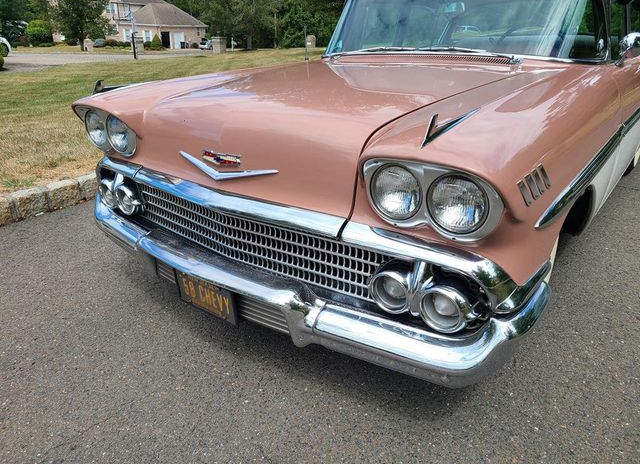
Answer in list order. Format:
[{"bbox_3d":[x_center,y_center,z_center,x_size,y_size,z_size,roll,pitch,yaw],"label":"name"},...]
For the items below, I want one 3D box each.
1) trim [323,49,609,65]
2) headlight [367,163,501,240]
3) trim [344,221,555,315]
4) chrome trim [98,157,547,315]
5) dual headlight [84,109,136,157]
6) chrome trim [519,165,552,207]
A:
[{"bbox_3d":[0.553,-0.905,2.471,1.620,0.058,0.320,17,28,35],"label":"trim"},{"bbox_3d":[0.258,-0.071,1.155,0.376,0.170,0.093,17,28,35],"label":"headlight"},{"bbox_3d":[0.341,0.058,1.326,0.458,0.187,0.378,17,28,35],"label":"trim"},{"bbox_3d":[-0.228,-0.111,1.731,1.896,0.196,0.401,17,28,35],"label":"chrome trim"},{"bbox_3d":[-0.862,-0.405,1.981,0.360,0.175,0.089,17,28,35],"label":"dual headlight"},{"bbox_3d":[0.538,-0.121,1.203,0.031,0.083,0.258,17,28,35],"label":"chrome trim"}]

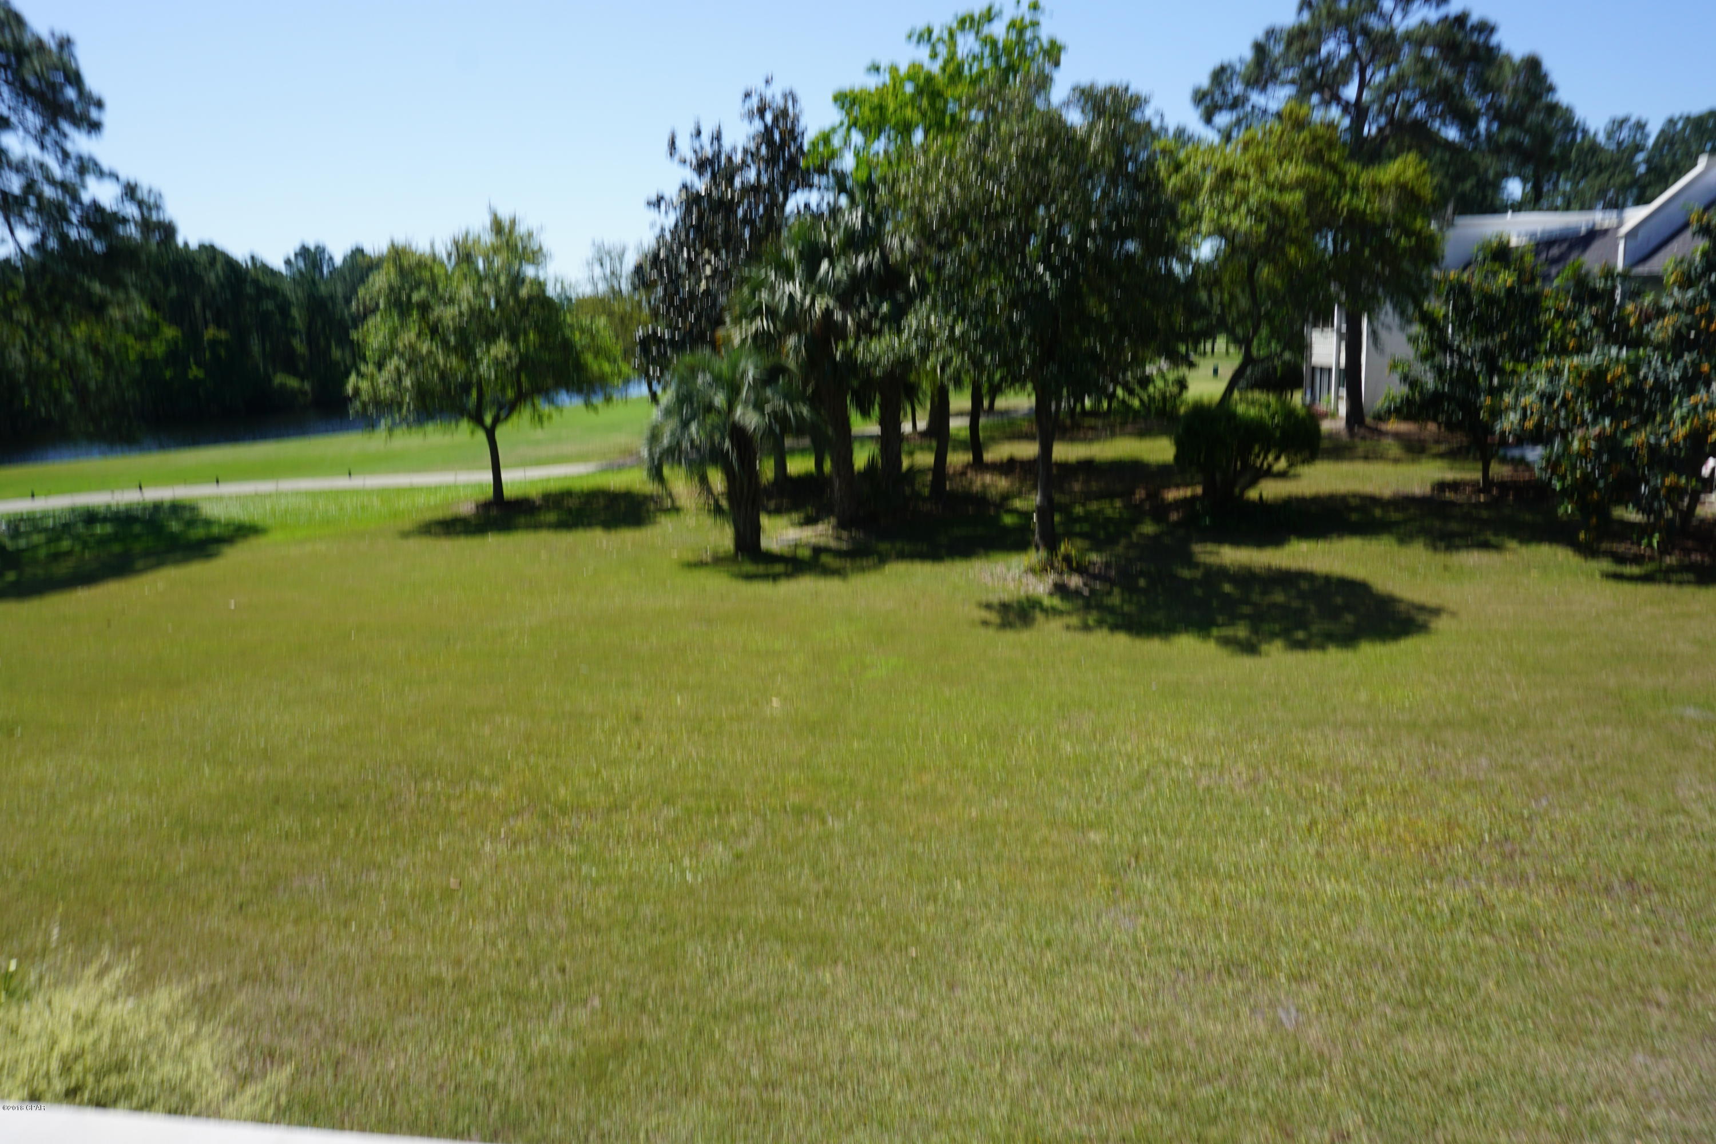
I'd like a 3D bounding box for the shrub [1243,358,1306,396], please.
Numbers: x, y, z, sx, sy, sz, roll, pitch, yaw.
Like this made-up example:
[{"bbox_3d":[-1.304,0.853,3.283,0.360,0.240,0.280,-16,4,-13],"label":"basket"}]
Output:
[{"bbox_3d":[20.770,-9.618,56.983,3.420,1.980,3.070,-3,12,0],"label":"shrub"}]

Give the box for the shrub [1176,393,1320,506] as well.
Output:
[{"bbox_3d":[8.942,-2.820,26.261,3.390,2.470,3.220,-3,12,0],"label":"shrub"}]

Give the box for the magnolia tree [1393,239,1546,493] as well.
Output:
[{"bbox_3d":[13.900,-4.642,25.846,3.740,5.620,3.740,-3,12,0],"label":"magnolia tree"}]

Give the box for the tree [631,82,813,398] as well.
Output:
[{"bbox_3d":[-3.863,-8.551,34.745,5.850,11.760,5.850,-3,12,0],"label":"tree"}]

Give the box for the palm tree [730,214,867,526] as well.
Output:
[{"bbox_3d":[-1.012,-4.471,25.992,3.470,6.970,3.470,-3,12,0],"label":"palm tree"}]

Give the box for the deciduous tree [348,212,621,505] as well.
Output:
[{"bbox_3d":[-11.024,-6.248,33.929,8.050,8.420,8.050,-3,12,0],"label":"deciduous tree"}]

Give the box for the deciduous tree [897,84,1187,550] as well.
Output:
[{"bbox_3d":[3.445,-4.459,21.025,5.320,8.430,5.320,-3,12,0],"label":"deciduous tree"}]

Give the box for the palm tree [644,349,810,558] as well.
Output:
[{"bbox_3d":[-2.532,-2.371,23.158,3.380,4.190,3.380,-3,12,0],"label":"palm tree"}]

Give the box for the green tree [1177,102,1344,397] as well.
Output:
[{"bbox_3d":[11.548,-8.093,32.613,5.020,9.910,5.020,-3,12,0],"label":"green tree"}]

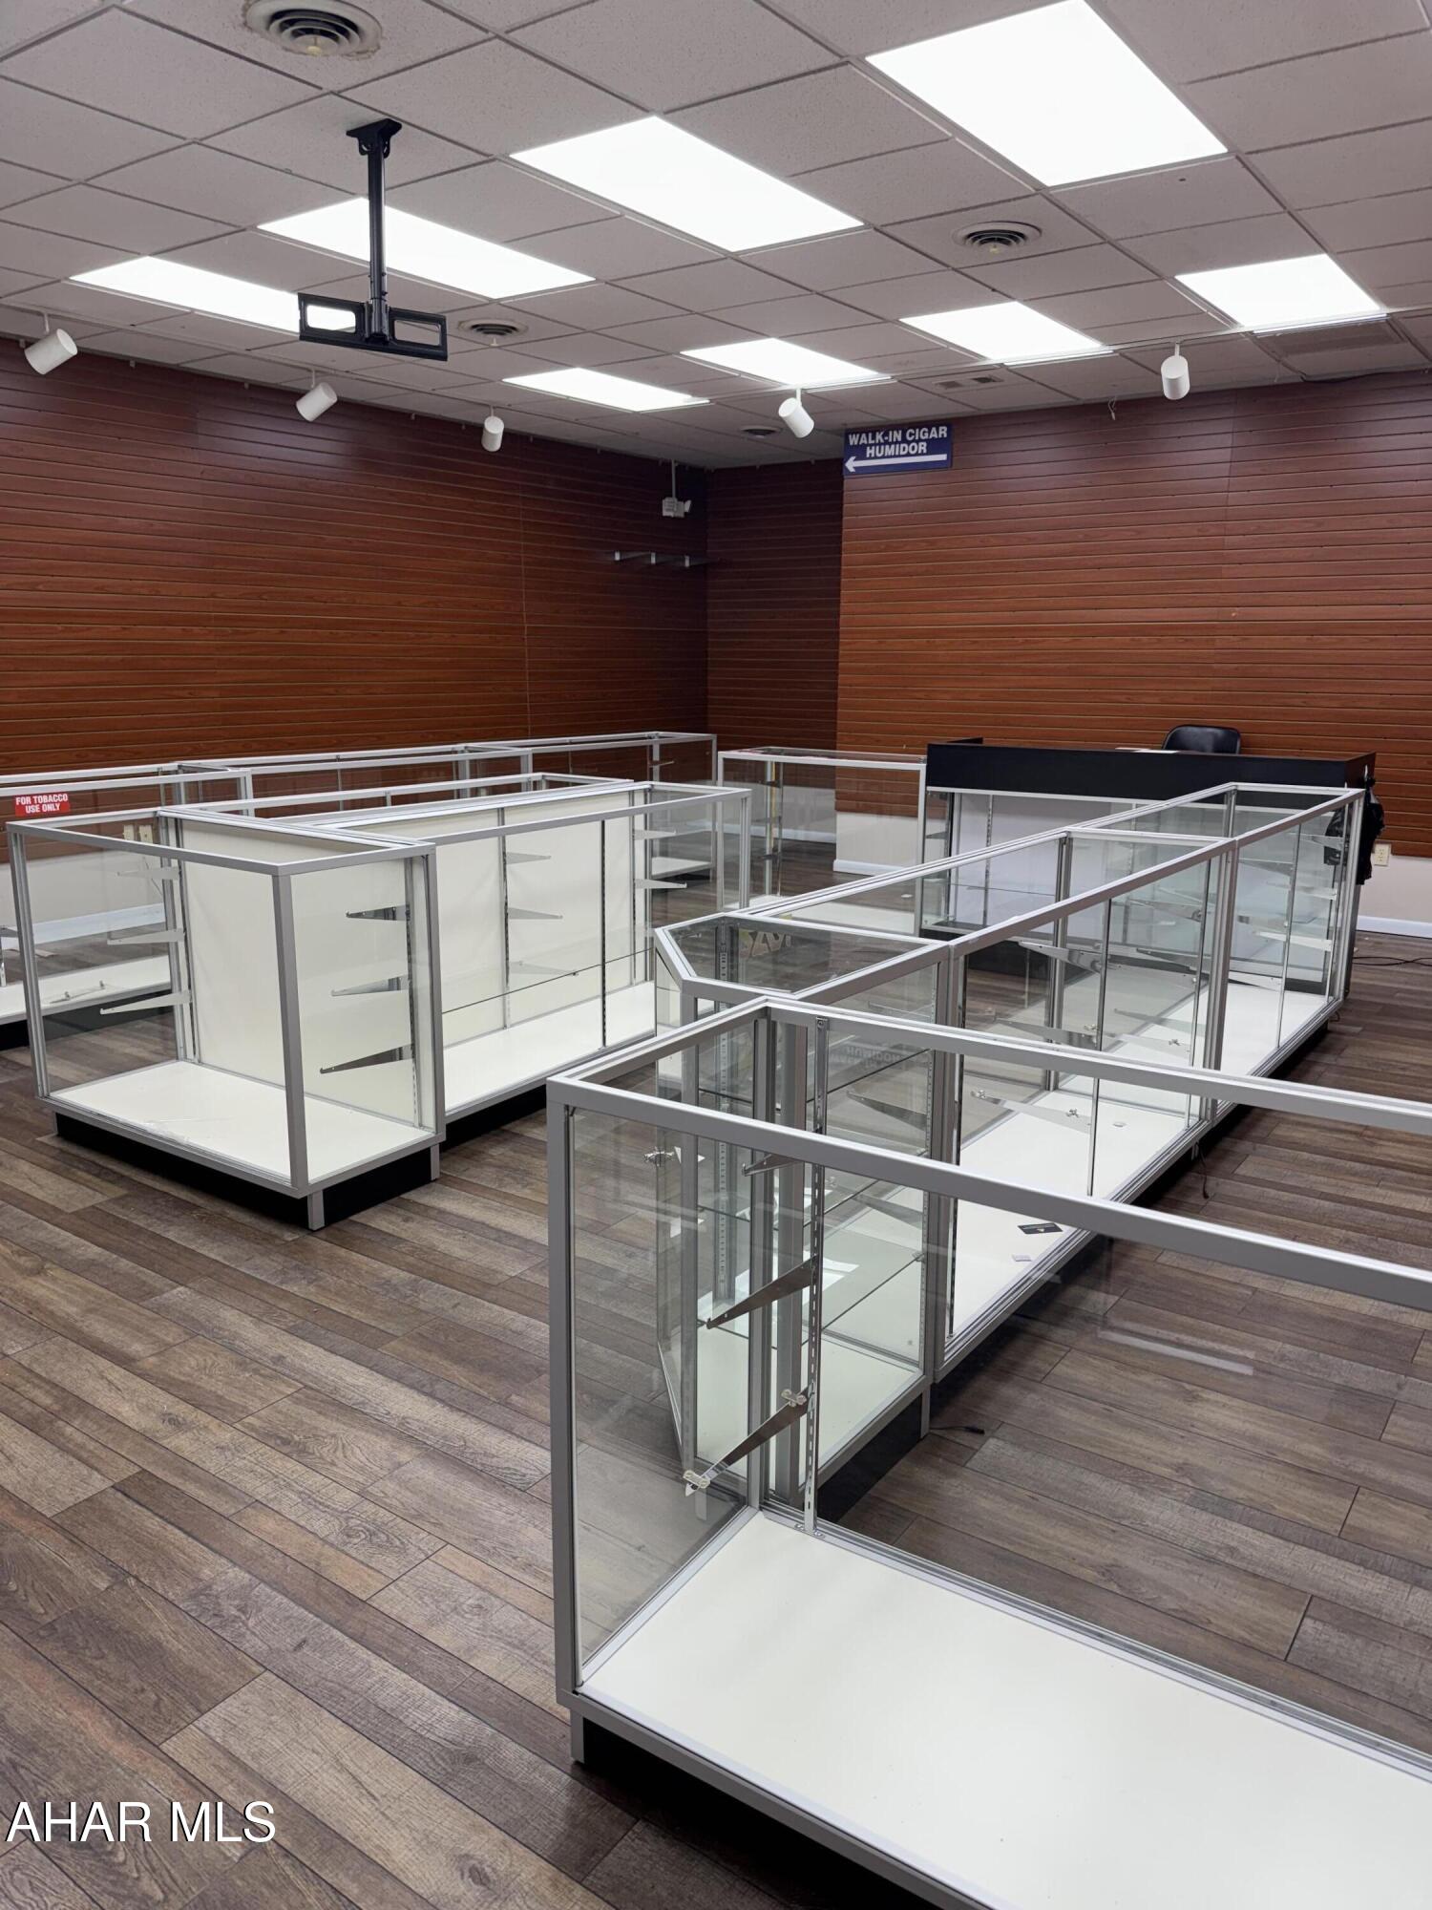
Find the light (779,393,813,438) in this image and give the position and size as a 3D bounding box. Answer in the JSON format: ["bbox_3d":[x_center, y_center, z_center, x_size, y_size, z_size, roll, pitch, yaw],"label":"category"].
[{"bbox_3d":[0.459,-3.018,7.444,0.128,0.200,0.170,10,2,35],"label":"light"}]

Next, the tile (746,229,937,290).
[{"bbox_3d":[0.477,-2.629,5.006,0.600,0.020,0.600,10,16,35],"label":"tile"}]

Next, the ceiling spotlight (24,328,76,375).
[{"bbox_3d":[-2.916,-2.646,5.819,0.175,0.134,0.134,-31,8,13],"label":"ceiling spotlight"}]

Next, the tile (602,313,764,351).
[{"bbox_3d":[-0.157,-2.910,6.180,0.600,0.020,0.600,10,16,35],"label":"tile"}]

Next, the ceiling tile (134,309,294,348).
[{"bbox_3d":[-2.361,-2.946,6.279,0.600,0.020,0.600,10,16,35],"label":"ceiling tile"}]

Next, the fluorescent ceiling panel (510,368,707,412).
[{"bbox_3d":[-0.601,-3.240,7.601,0.600,0.050,1.200,10,16,35],"label":"fluorescent ceiling panel"}]

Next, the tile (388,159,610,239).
[{"bbox_3d":[-0.726,-2.488,4.386,0.600,0.020,0.600,10,16,35],"label":"tile"}]

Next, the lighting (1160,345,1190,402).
[{"bbox_3d":[2.168,-2.725,6.242,0.128,0.200,0.170,10,2,35],"label":"lighting"}]

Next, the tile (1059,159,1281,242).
[{"bbox_3d":[1.474,-2.460,4.319,0.600,0.020,0.600,10,16,35],"label":"tile"}]

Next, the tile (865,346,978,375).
[{"bbox_3d":[1.055,-3.044,6.811,0.600,0.020,0.600,10,16,35],"label":"tile"}]

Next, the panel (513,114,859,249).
[{"bbox_3d":[-0.053,-2.463,4.279,0.600,0.030,1.200,10,16,35],"label":"panel"}]

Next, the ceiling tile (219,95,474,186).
[{"bbox_3d":[-1.087,-2.380,3.911,0.600,0.022,0.600,10,16,35],"label":"ceiling tile"}]

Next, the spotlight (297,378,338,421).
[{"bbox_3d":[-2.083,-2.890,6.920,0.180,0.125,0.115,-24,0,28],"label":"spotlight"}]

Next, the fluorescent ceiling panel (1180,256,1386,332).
[{"bbox_3d":[2.361,-2.733,5.516,0.600,0.050,1.200,10,16,35],"label":"fluorescent ceiling panel"}]

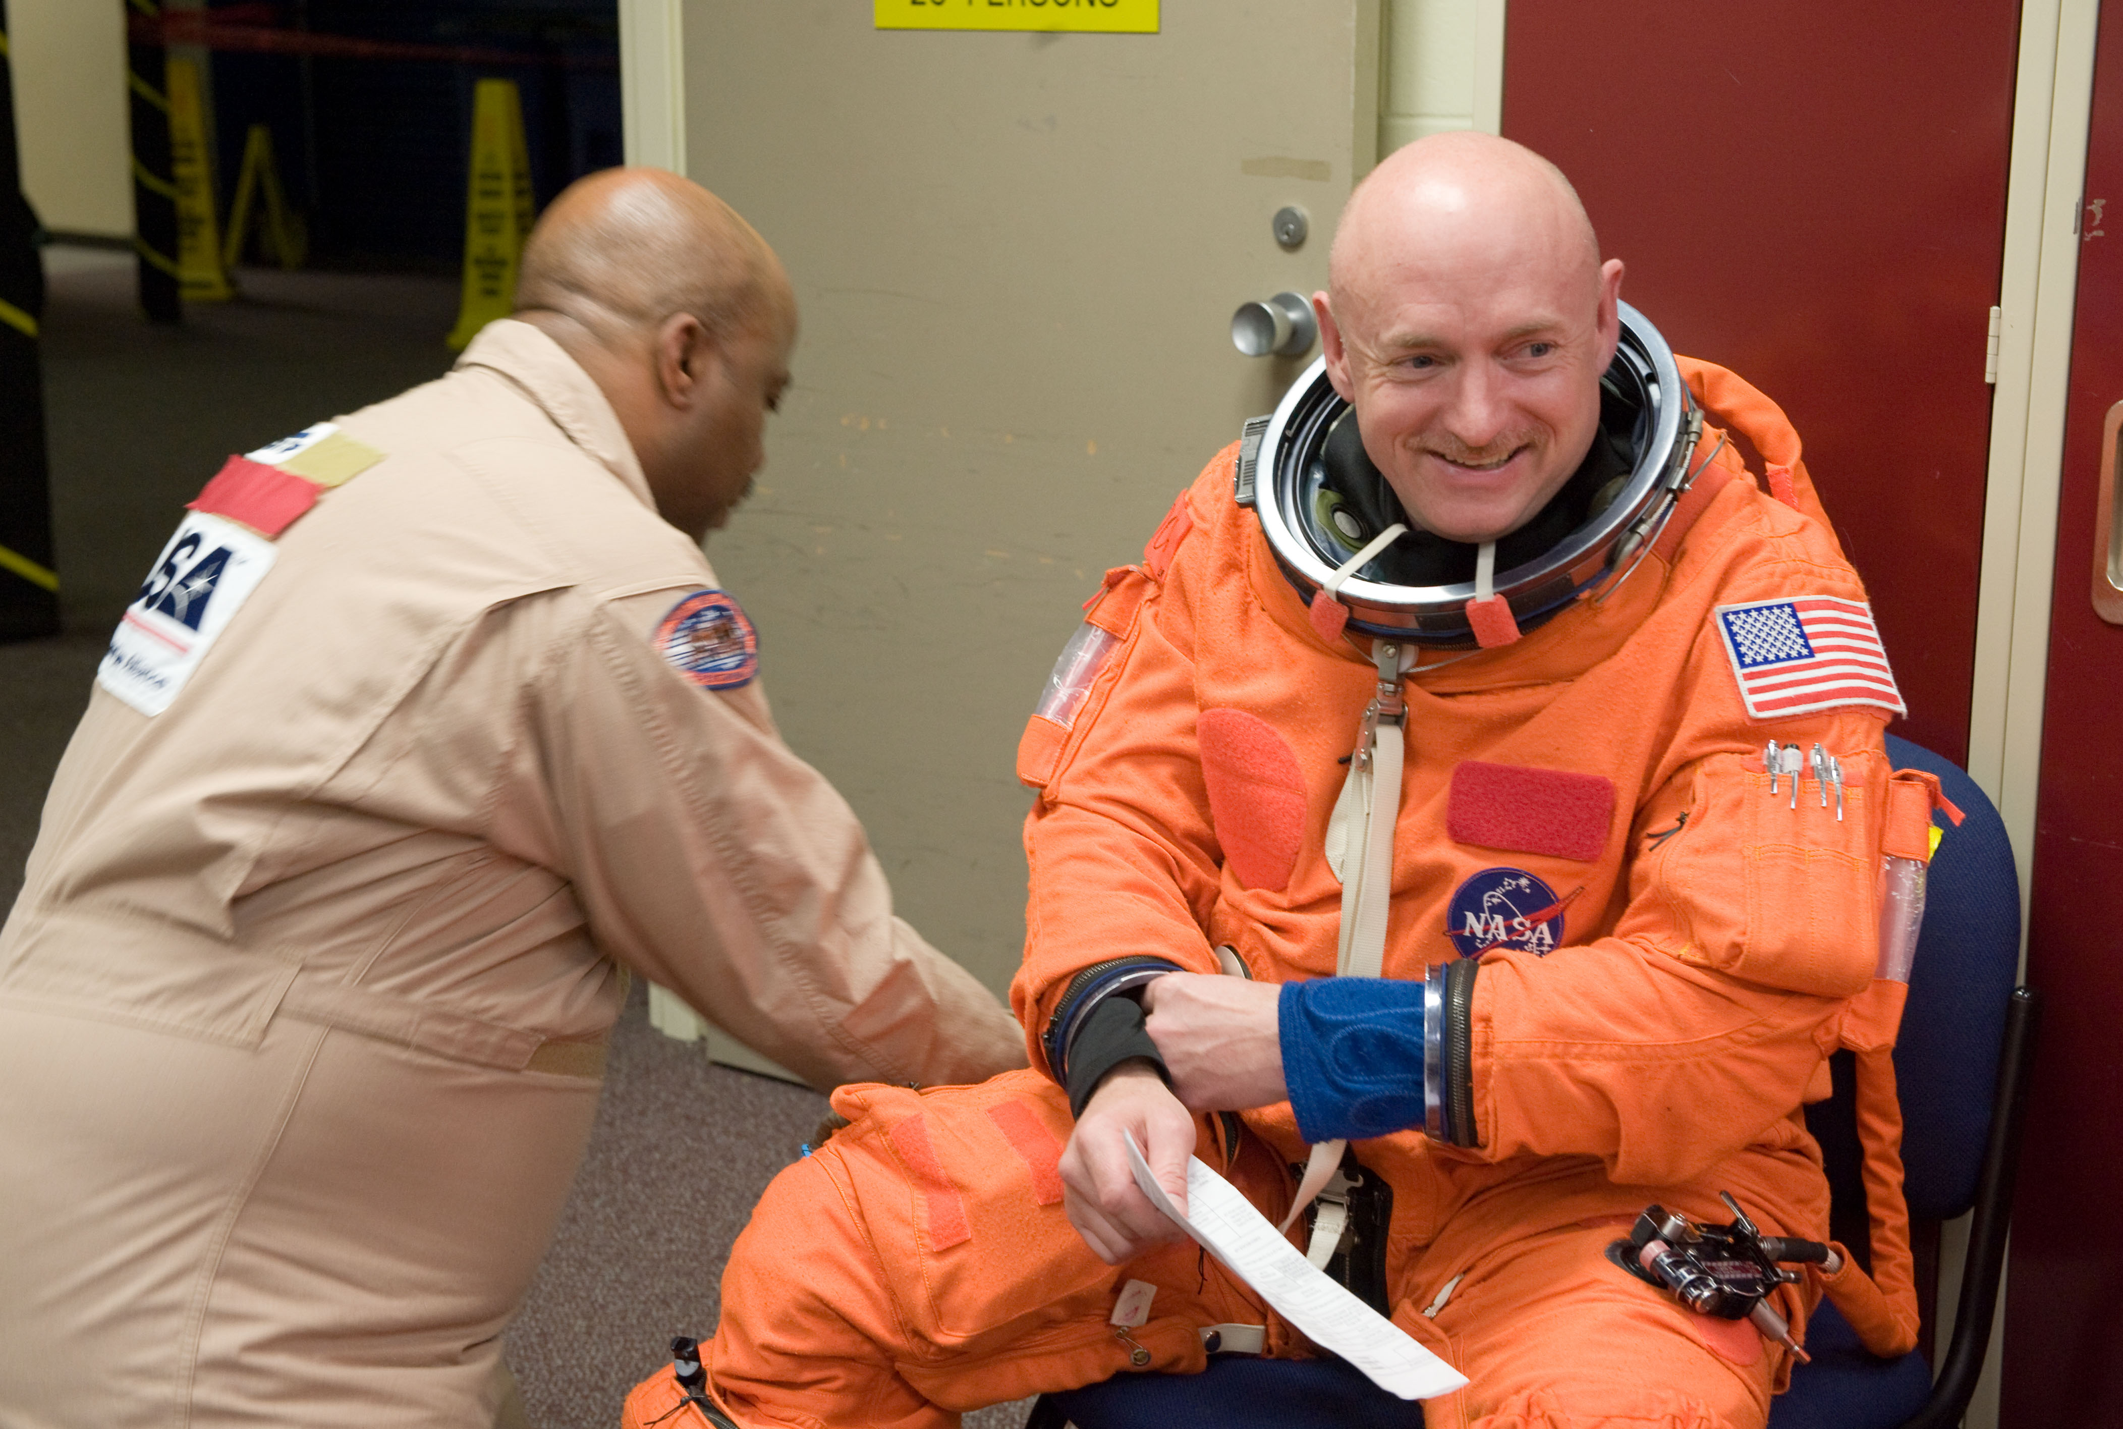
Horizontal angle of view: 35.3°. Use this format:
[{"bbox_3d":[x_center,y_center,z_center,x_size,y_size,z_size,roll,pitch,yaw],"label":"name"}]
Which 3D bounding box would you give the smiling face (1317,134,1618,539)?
[{"bbox_3d":[0.243,-0.229,1.990,0.180,0.232,0.205,-4,22,9],"label":"smiling face"}]

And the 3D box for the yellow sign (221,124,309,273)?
[{"bbox_3d":[-3.429,-2.229,14.328,0.320,0.620,0.290,0,13,-1],"label":"yellow sign"}]

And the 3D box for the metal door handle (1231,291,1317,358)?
[{"bbox_3d":[0.222,-0.404,3.469,0.064,0.064,0.077,10,17,35],"label":"metal door handle"}]

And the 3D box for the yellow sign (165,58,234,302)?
[{"bbox_3d":[-3.396,-2.086,12.993,0.310,0.914,0.310,-3,14,-14],"label":"yellow sign"}]

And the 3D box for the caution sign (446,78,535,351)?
[{"bbox_3d":[-1.917,-1.718,11.443,0.310,0.914,0.310,4,14,16],"label":"caution sign"}]

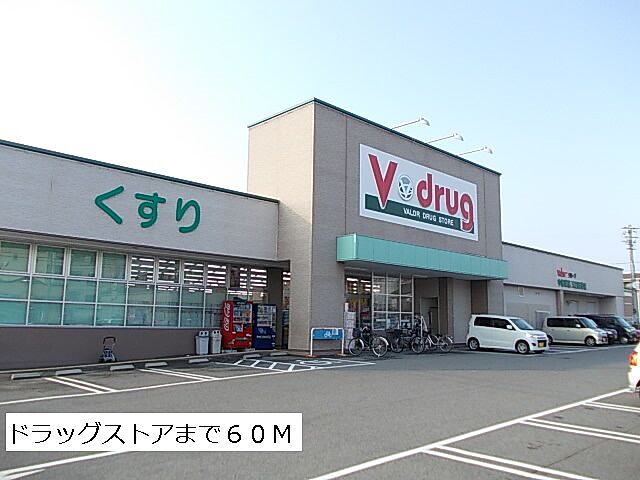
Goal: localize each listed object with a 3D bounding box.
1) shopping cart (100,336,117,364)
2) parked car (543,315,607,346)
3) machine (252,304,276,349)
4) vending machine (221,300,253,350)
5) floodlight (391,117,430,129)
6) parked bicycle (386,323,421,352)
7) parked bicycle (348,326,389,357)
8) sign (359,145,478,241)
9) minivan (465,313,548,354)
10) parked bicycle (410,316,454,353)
[{"bbox_3d":[-6.889,3.564,16.858,0.430,0.830,0.450,9,-12,-44],"label":"shopping cart"},{"bbox_3d":[15.305,5.471,31.173,1.475,1.630,3.395,9,-12,-44],"label":"parked car"},{"bbox_3d":[-2.439,3.635,21.624,1.000,1.830,0.720,9,-12,-44],"label":"machine"},{"bbox_3d":[-3.305,3.434,20.743,0.970,1.840,0.740,9,-12,-44],"label":"vending machine"},{"bbox_3d":[4.302,-5.426,24.835,0.320,0.400,2.150,9,-12,-44],"label":"floodlight"},{"bbox_3d":[3.745,4.272,22.120,0.570,1.100,1.750,9,-12,-44],"label":"parked bicycle"},{"bbox_3d":[1.844,3.942,20.013,0.570,1.090,1.760,9,-12,-44],"label":"parked bicycle"},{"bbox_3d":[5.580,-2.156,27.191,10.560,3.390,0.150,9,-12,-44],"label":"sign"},{"bbox_3d":[8.597,4.276,23.681,1.475,1.640,3.395,9,-12,-44],"label":"minivan"},{"bbox_3d":[5.081,4.423,23.175,0.570,1.140,1.780,9,-12,-44],"label":"parked bicycle"}]

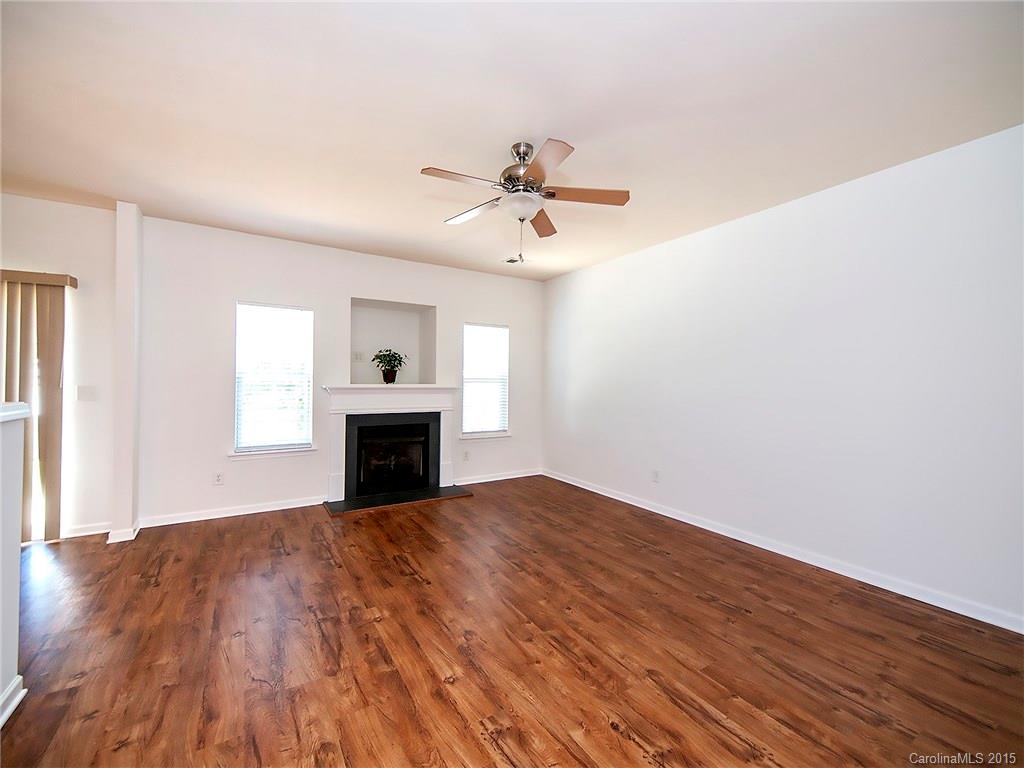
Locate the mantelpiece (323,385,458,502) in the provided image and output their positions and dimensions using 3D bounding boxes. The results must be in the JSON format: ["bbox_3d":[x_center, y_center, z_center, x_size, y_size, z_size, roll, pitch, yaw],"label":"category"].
[{"bbox_3d":[-1.302,0.655,4.738,1.580,1.265,0.190,0,0,-32],"label":"mantelpiece"}]

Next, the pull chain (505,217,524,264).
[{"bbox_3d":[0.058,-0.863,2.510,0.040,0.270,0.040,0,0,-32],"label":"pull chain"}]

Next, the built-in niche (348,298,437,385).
[{"bbox_3d":[-1.489,-0.465,5.045,0.995,0.967,0.550,0,0,-32],"label":"built-in niche"}]

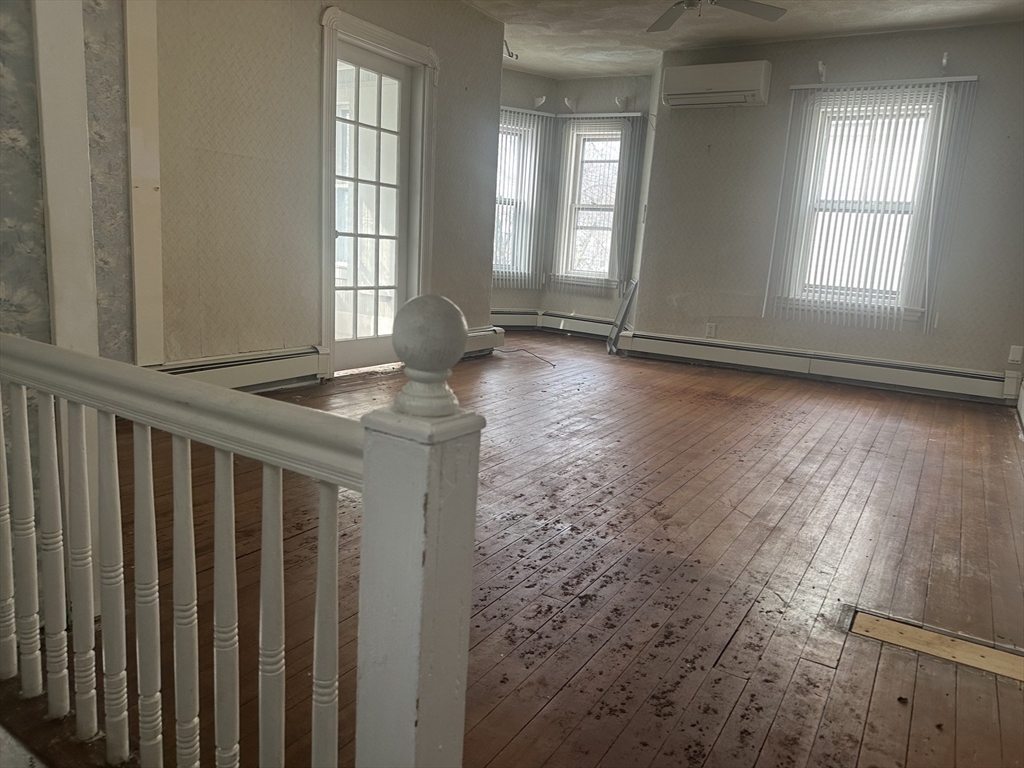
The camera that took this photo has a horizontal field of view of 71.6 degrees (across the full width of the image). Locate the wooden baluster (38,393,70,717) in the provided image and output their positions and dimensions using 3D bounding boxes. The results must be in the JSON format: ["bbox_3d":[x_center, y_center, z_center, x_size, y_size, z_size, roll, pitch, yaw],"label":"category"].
[{"bbox_3d":[-0.787,0.302,1.218,0.035,0.599,0.035,10,13,31],"label":"wooden baluster"}]

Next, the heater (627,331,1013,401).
[{"bbox_3d":[2.227,-0.159,5.615,2.932,0.217,0.075,10,12,29],"label":"heater"}]

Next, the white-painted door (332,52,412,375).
[{"bbox_3d":[-0.988,-1.123,4.751,0.045,2.053,0.814,10,13,31],"label":"white-painted door"}]

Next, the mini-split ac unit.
[{"bbox_3d":[1.599,-2.322,5.569,0.783,0.287,0.225,10,12,29],"label":"mini-split ac unit"}]

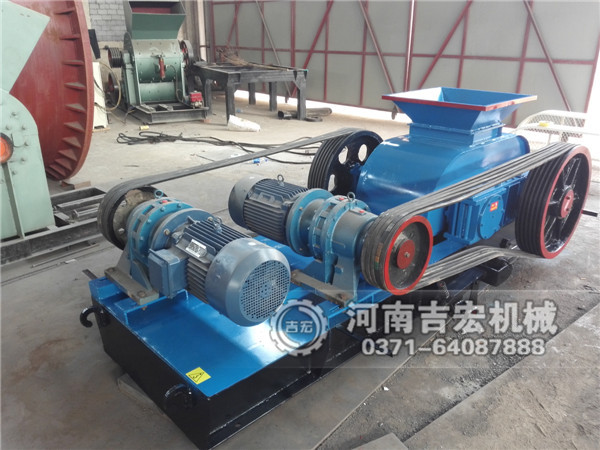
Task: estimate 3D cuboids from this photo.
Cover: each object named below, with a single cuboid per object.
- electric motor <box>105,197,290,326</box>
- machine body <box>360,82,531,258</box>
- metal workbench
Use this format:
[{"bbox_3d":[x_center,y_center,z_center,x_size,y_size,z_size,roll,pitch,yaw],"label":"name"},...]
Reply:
[{"bbox_3d":[-0.473,0.139,2.139,0.448,0.398,0.966,-19,28,-40],"label":"electric motor"},{"bbox_3d":[1.041,-0.457,3.273,1.302,0.770,0.875,-19,28,-40],"label":"machine body"},{"bbox_3d":[-1.129,-2.757,9.961,1.490,0.871,2.909,-9,23,-21],"label":"metal workbench"}]

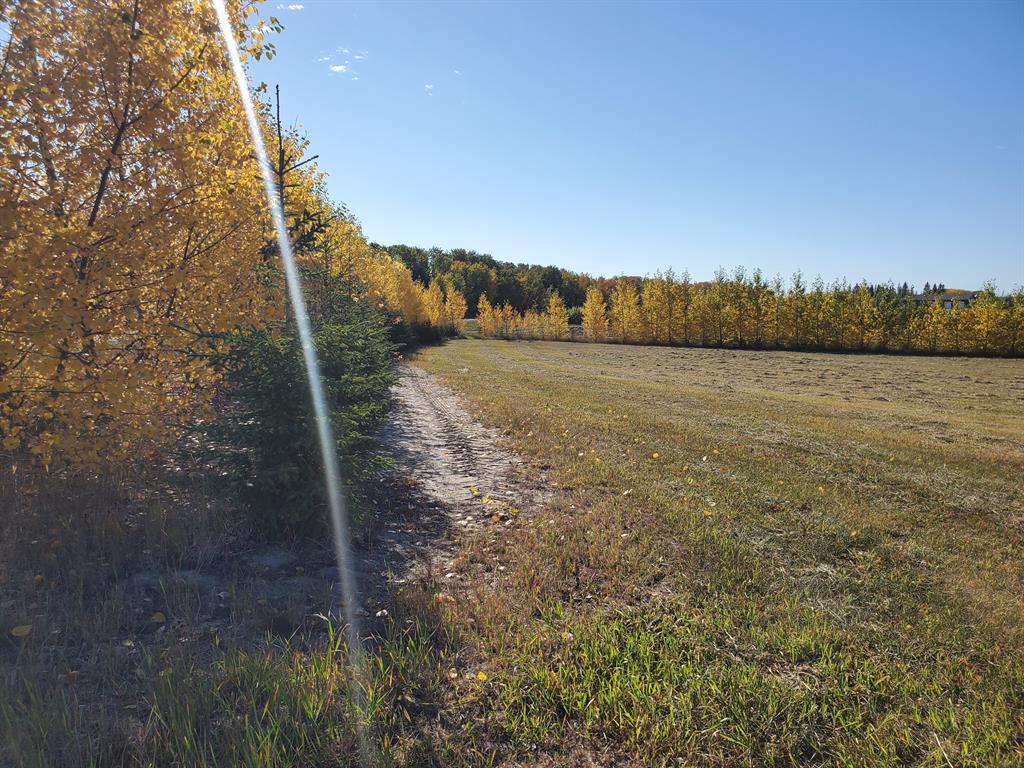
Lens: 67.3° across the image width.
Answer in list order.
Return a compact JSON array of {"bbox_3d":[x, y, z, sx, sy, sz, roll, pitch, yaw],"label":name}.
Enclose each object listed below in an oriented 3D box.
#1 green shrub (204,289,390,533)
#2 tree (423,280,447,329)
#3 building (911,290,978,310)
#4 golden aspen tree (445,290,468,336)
[{"bbox_3d":[-1.590,0.204,5.700,1.450,1.900,1.400,0,5,0],"label":"green shrub"},{"bbox_3d":[-4.333,-4.361,43.000,1.450,2.900,1.500,0,5,0],"label":"tree"},{"bbox_3d":[84.352,-15.895,150.000,13.500,4.800,9.000,1,5,14],"label":"building"},{"bbox_3d":[-3.464,-4.494,48.000,1.550,3.000,1.550,0,5,0],"label":"golden aspen tree"}]

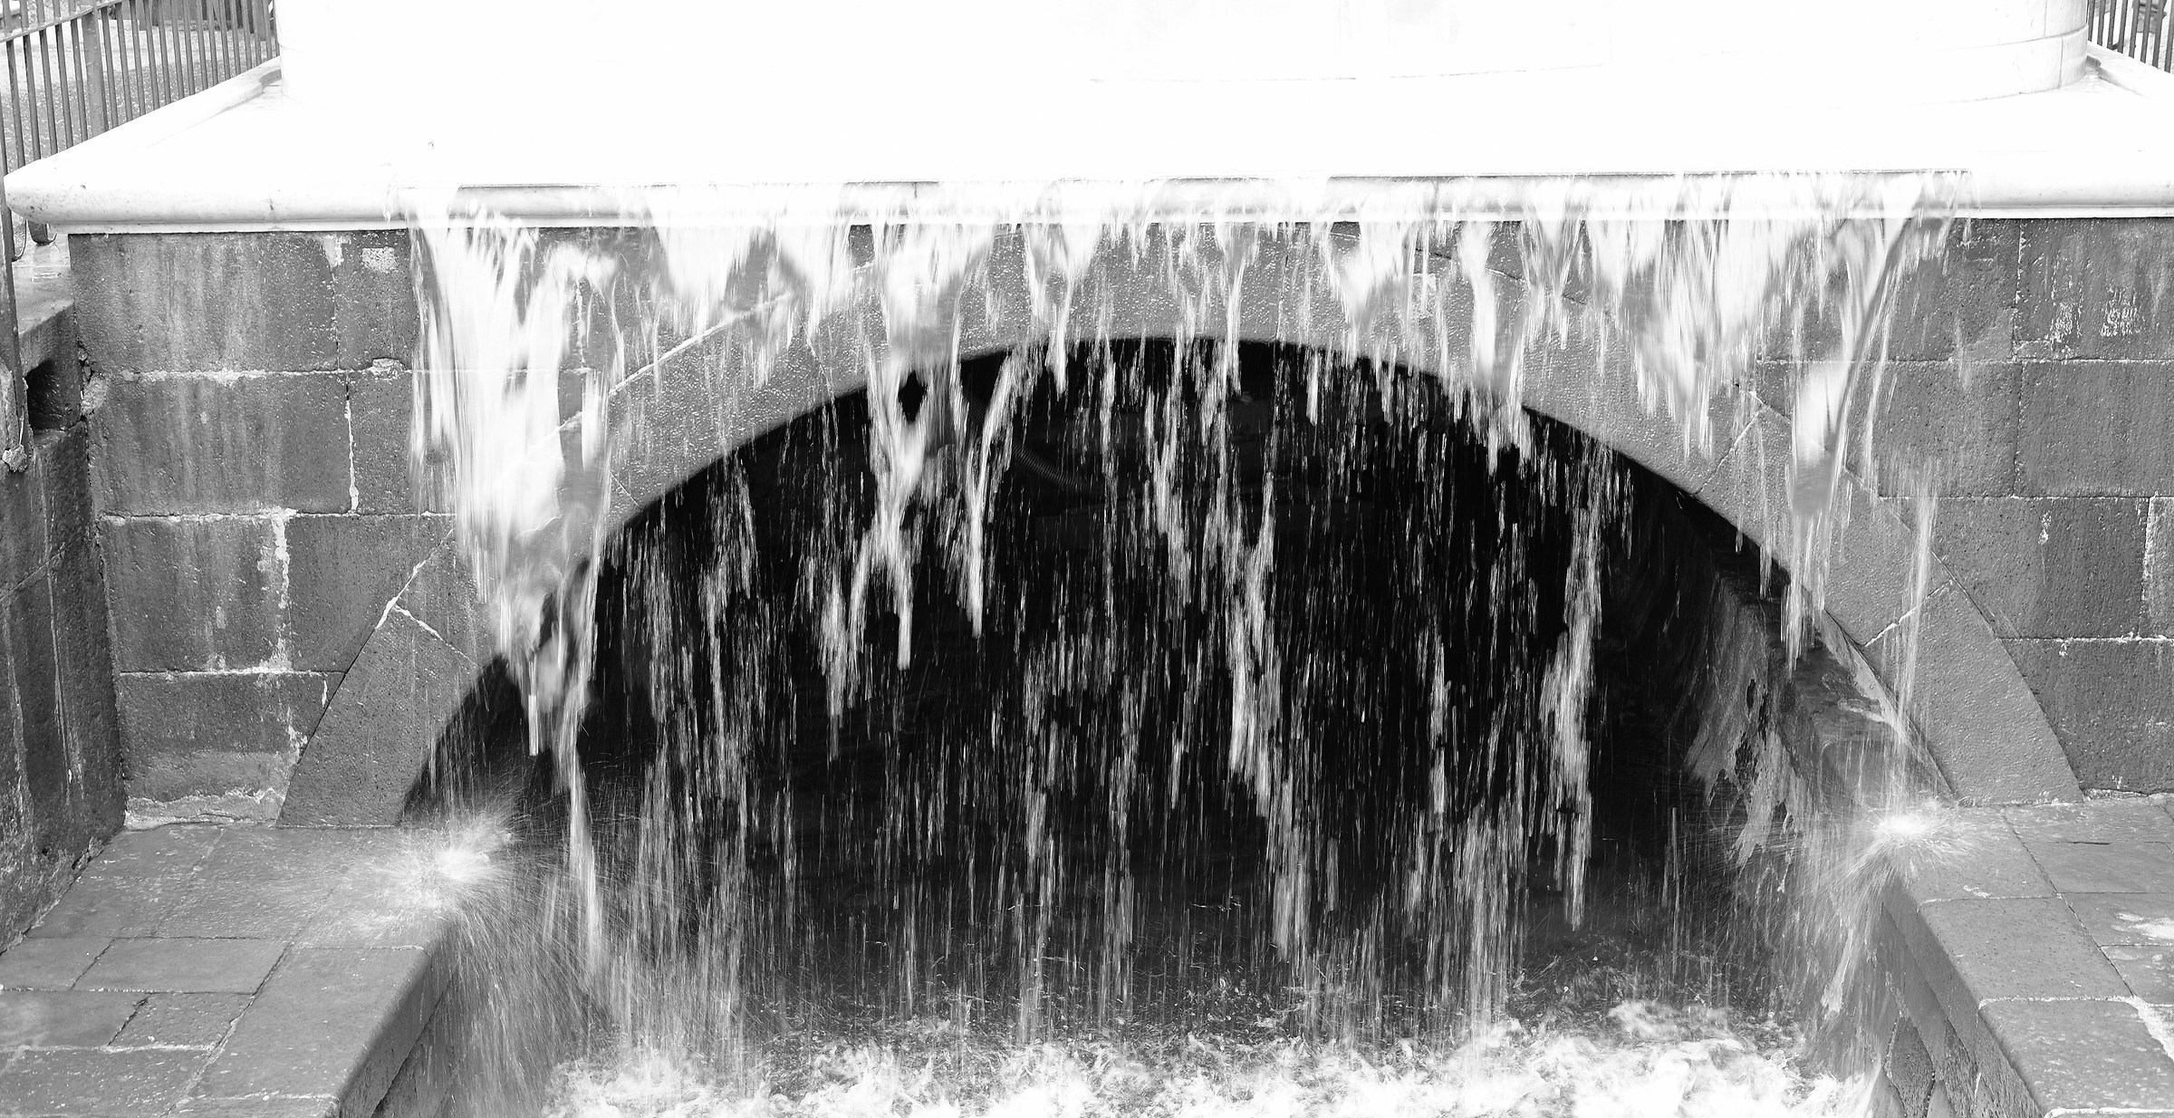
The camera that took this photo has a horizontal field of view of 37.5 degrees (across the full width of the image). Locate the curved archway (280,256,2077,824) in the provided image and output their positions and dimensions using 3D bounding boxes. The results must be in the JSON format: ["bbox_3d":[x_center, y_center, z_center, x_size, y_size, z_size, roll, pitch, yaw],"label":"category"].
[{"bbox_3d":[0.225,-0.162,8.823,4.891,1.591,0.700,0,15,2],"label":"curved archway"}]

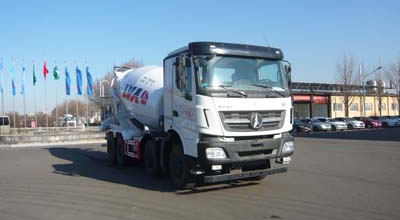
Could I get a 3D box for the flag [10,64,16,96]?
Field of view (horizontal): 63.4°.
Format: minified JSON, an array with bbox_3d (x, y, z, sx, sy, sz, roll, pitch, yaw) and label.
[{"bbox_3d":[-23.151,-3.666,40.200,0.800,3.950,0.350,-1,-3,-30],"label":"flag"}]

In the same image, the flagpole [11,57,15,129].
[{"bbox_3d":[-23.176,-2.026,40.200,0.140,8.750,0.140,-2,-2,0],"label":"flagpole"}]

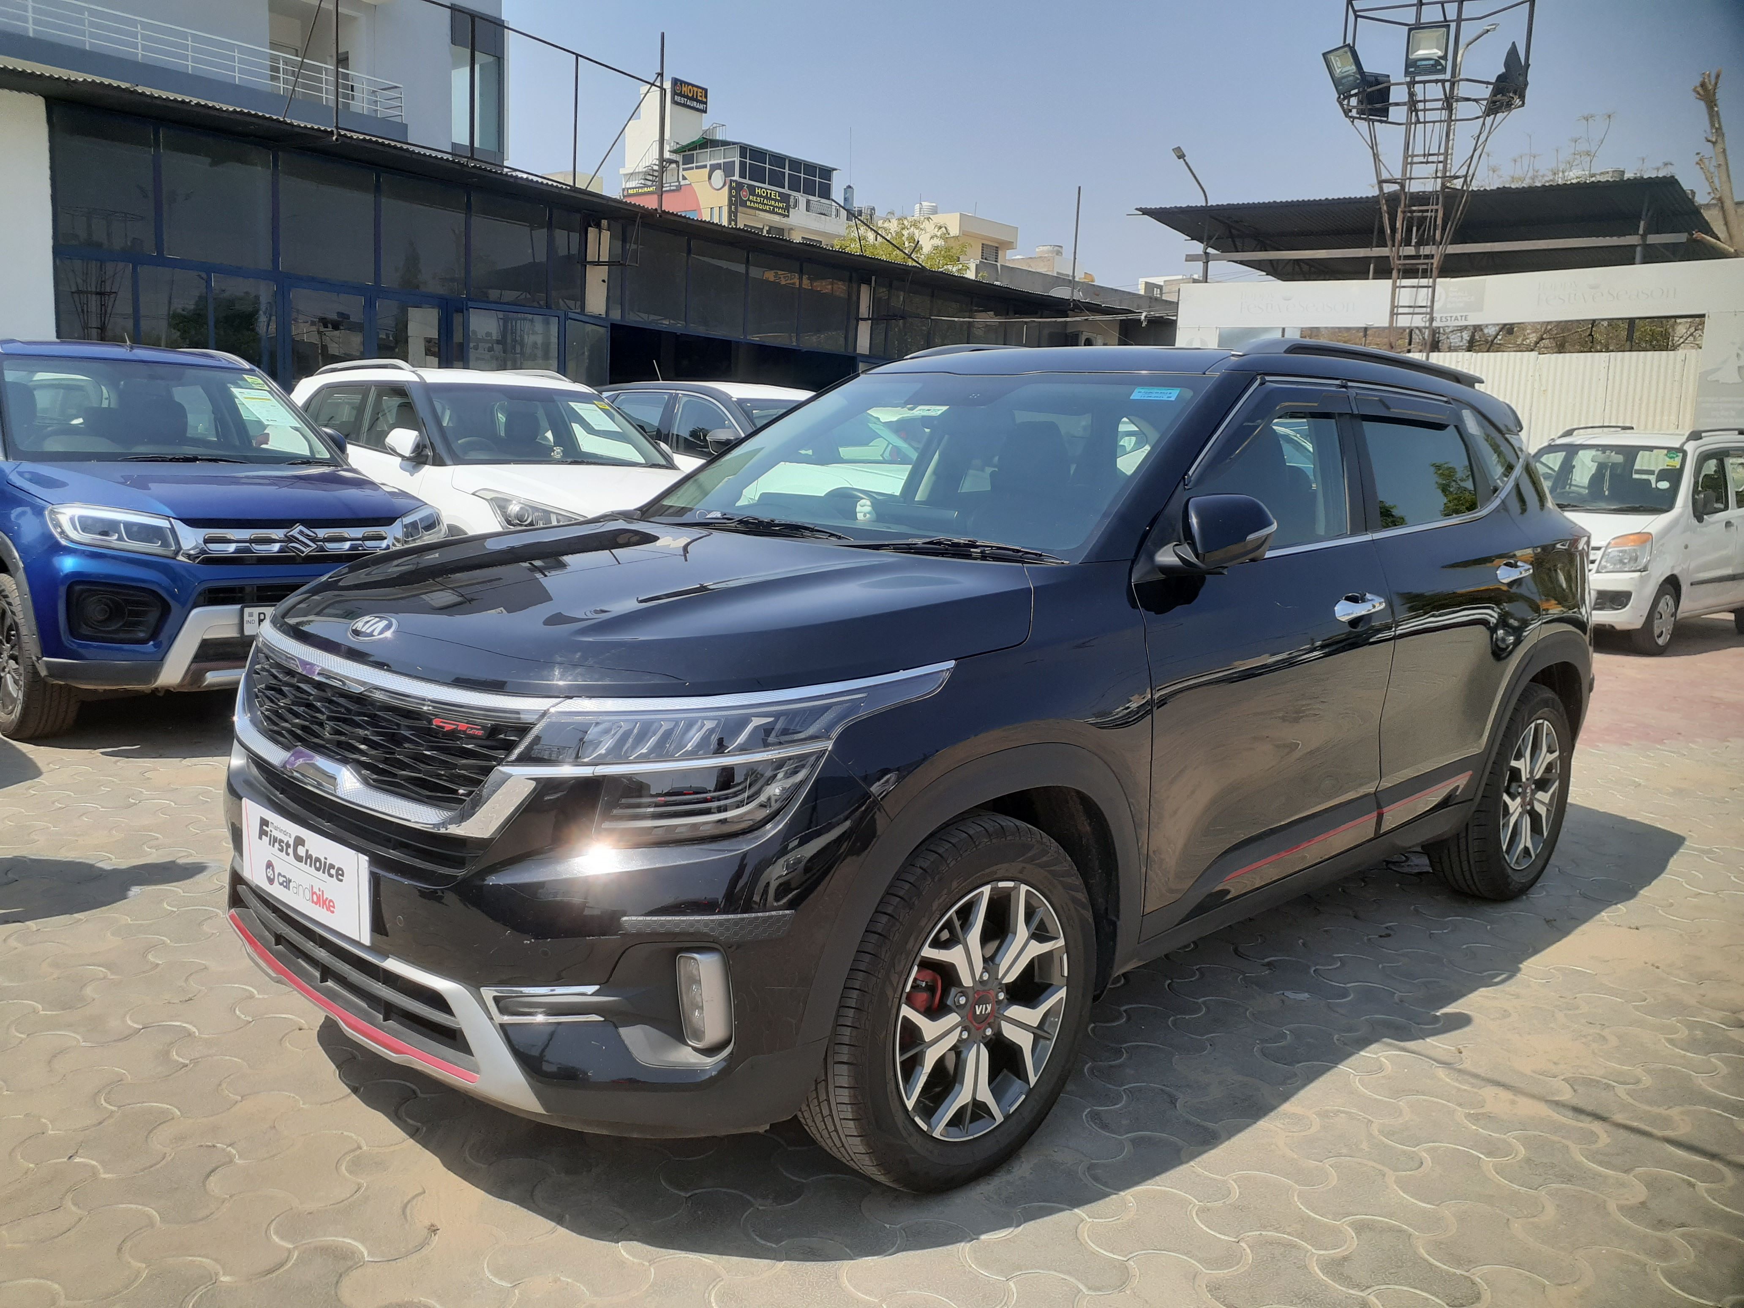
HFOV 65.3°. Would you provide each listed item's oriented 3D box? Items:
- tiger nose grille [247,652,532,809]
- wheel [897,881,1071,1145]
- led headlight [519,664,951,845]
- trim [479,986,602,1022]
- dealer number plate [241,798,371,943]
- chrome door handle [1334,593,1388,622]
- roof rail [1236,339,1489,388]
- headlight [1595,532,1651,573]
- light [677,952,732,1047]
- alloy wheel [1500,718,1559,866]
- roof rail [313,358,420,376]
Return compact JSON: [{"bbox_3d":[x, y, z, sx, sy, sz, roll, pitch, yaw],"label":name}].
[{"bbox_3d":[-0.949,0.132,2.481,0.130,0.180,1.120,-6,11,-44],"label":"tiger nose grille"},{"bbox_3d":[0.143,0.636,2.523,0.470,0.470,0.200,-6,11,-44],"label":"wheel"},{"bbox_3d":[-0.233,0.149,2.266,0.680,0.260,0.390,-6,11,-44],"label":"led headlight"},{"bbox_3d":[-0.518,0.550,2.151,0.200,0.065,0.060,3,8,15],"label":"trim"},{"bbox_3d":[-1.025,0.382,2.444,0.015,0.152,0.530,-6,11,-44],"label":"dealer number plate"},{"bbox_3d":[1.188,-0.111,3.316,0.240,0.055,0.050,-6,11,-44],"label":"chrome door handle"},{"bbox_3d":[1.404,-0.801,3.814,1.470,0.075,0.065,-6,11,-44],"label":"roof rail"},{"bbox_3d":[5.510,-0.714,9.948,0.240,0.280,0.310,-7,13,-42],"label":"headlight"},{"bbox_3d":[-0.274,0.536,2.122,0.090,0.140,0.085,-6,11,-44],"label":"light"},{"bbox_3d":[2.009,0.433,4.337,0.470,0.470,0.200,-6,11,-44],"label":"alloy wheel"},{"bbox_3d":[-3.160,-1.775,8.400,0.060,0.090,1.550,-6,13,-43],"label":"roof rail"}]

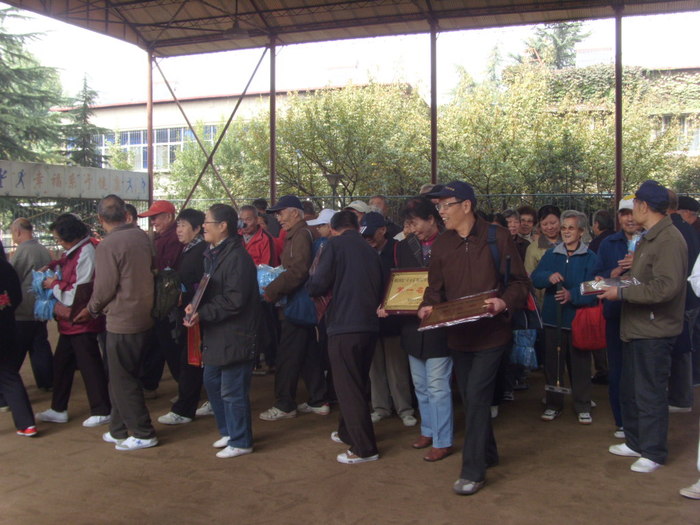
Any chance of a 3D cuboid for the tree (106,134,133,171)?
[{"bbox_3d":[-6.327,-1.563,20.107,1.500,3.913,1.500,0,3,0],"label":"tree"}]

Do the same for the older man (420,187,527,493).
[{"bbox_3d":[0.694,0.387,4.048,0.540,1.700,0.500,3,5,38],"label":"older man"}]

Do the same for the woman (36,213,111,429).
[{"bbox_3d":[-2.027,0.416,5.308,0.540,1.558,0.470,0,3,-3],"label":"woman"}]

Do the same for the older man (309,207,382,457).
[{"bbox_3d":[-0.025,0.449,4.629,0.500,1.556,0.460,-3,4,-41],"label":"older man"}]

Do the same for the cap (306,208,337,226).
[{"bbox_3d":[-0.195,-0.337,5.450,0.270,0.135,0.180,-1,4,-15],"label":"cap"}]

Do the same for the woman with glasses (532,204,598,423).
[{"bbox_3d":[1.569,0.382,5.280,0.520,1.540,0.360,1,4,18],"label":"woman with glasses"}]

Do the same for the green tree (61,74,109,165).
[{"bbox_3d":[-8.762,-3.044,23.804,2.200,5.950,2.200,0,4,0],"label":"green tree"}]

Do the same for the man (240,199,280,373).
[{"bbox_3d":[-0.901,0.259,7.186,0.540,1.659,0.450,3,4,41],"label":"man"}]

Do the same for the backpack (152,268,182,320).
[{"bbox_3d":[-1.487,0.259,5.900,0.270,0.430,0.190,0,3,6],"label":"backpack"}]

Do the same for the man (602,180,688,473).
[{"bbox_3d":[1.768,0.364,4.335,0.460,1.700,0.480,0,4,3],"label":"man"}]

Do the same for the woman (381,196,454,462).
[{"bbox_3d":[0.444,0.404,4.552,0.500,1.600,0.440,3,5,38],"label":"woman"}]

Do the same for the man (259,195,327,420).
[{"bbox_3d":[-0.436,0.332,5.535,0.580,1.692,0.550,-1,3,-14],"label":"man"}]

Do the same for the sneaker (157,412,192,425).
[{"bbox_3d":[-1.271,1.112,5.282,0.255,0.100,0.095,-1,4,-12],"label":"sneaker"}]

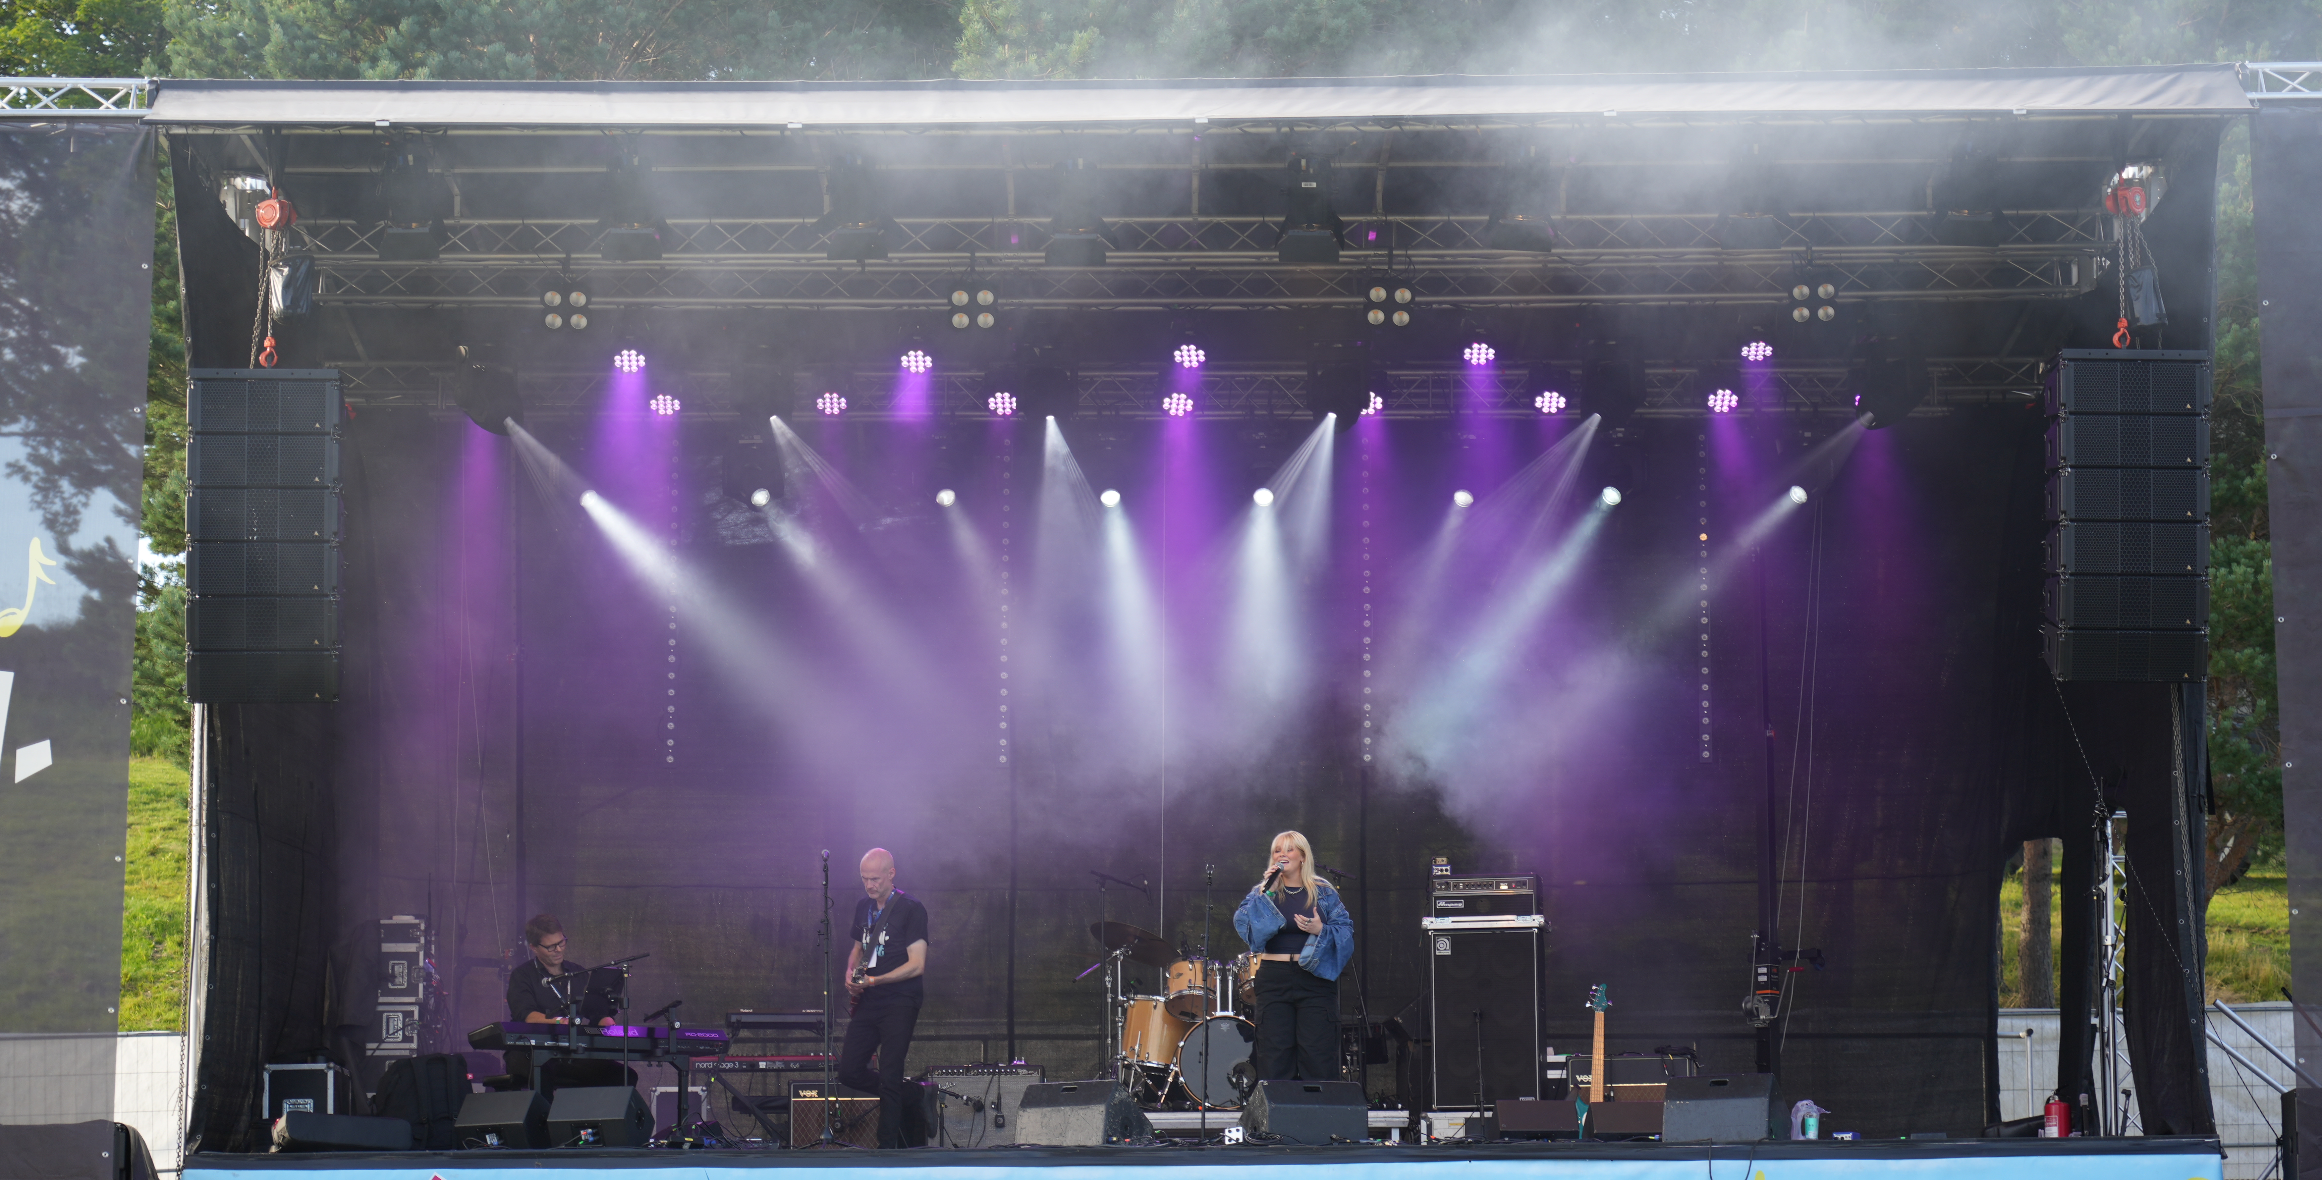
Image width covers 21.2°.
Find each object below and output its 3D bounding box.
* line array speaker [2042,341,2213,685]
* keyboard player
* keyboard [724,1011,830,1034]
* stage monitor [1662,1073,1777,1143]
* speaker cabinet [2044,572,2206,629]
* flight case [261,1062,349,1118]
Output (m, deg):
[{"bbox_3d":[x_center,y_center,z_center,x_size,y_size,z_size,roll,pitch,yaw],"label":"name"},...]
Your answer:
[{"bbox_3d":[5.209,-0.396,33.400,0.800,1.780,0.520,0,-5,-4],"label":"line array speaker"},{"bbox_3d":[-3.352,2.507,34.965,0.600,1.380,0.800,3,-6,-28],"label":"keyboard player"},{"bbox_3d":[-2.232,2.513,36.100,0.590,0.105,0.320,0,-6,0],"label":"keyboard"},{"bbox_3d":[3.112,2.861,34.100,0.600,0.390,0.520,-2,-6,18],"label":"stage monitor"},{"bbox_3d":[4.946,0.063,31.700,0.760,0.275,0.520,0,-3,-2],"label":"speaker cabinet"},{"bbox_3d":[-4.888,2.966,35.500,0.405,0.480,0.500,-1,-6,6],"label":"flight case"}]

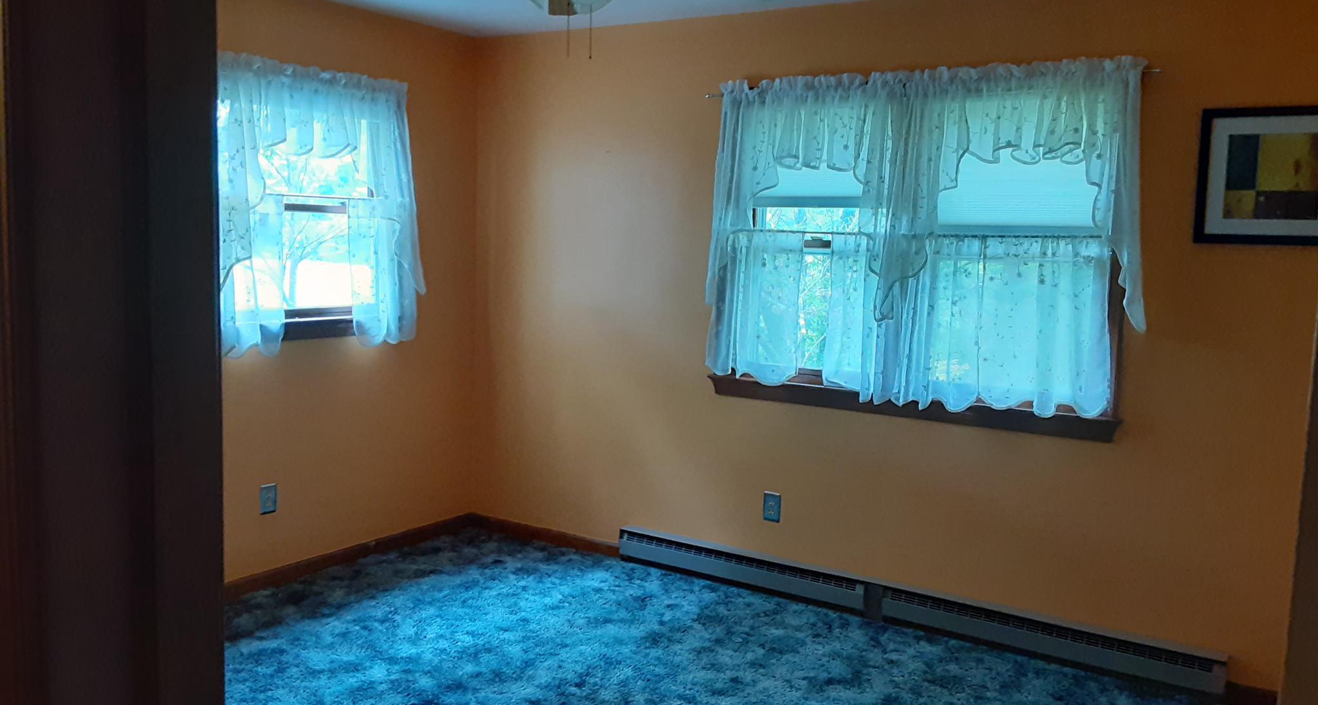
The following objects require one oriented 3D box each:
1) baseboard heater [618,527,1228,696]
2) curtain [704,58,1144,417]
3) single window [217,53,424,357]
[{"bbox_3d":[0.862,0.984,4.062,2.428,0.133,0.060,6,7,32],"label":"baseboard heater"},{"bbox_3d":[0.923,-0.397,3.902,1.638,1.286,0.121,6,7,32],"label":"curtain"},{"bbox_3d":[-1.376,-0.576,4.218,0.100,1.146,1.126,6,7,32],"label":"single window"}]

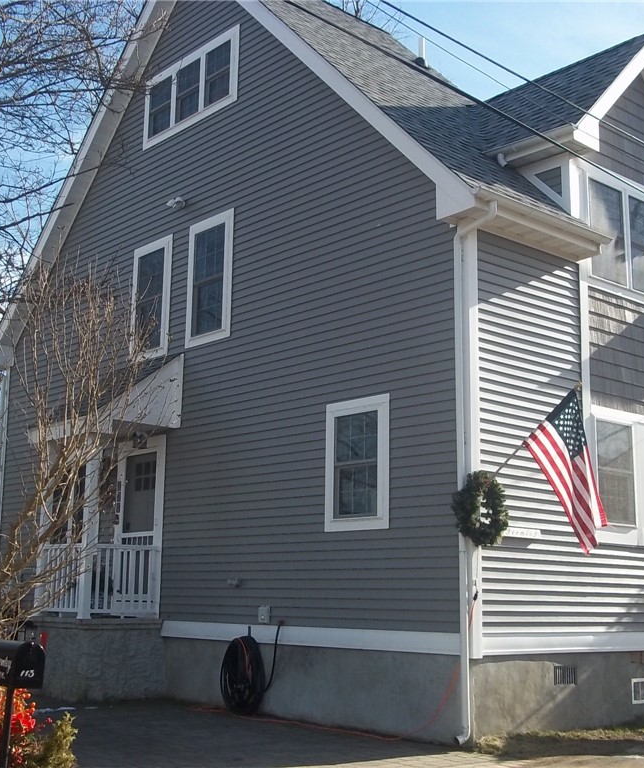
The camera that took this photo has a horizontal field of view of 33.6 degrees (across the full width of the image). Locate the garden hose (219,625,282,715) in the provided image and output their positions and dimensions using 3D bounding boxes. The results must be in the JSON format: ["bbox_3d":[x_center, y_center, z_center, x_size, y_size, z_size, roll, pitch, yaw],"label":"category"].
[{"bbox_3d":[-0.835,3.231,12.028,0.180,1.000,0.910,11,-15,-40],"label":"garden hose"}]

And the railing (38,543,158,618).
[{"bbox_3d":[-2.890,2.571,13.865,1.090,0.895,1.170,11,-15,-40],"label":"railing"}]

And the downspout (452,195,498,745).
[{"bbox_3d":[1.440,0.730,9.924,0.190,5.070,0.520,11,-15,-40],"label":"downspout"}]

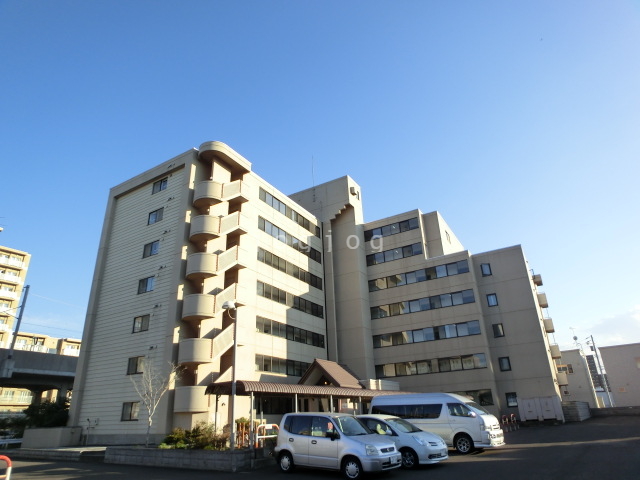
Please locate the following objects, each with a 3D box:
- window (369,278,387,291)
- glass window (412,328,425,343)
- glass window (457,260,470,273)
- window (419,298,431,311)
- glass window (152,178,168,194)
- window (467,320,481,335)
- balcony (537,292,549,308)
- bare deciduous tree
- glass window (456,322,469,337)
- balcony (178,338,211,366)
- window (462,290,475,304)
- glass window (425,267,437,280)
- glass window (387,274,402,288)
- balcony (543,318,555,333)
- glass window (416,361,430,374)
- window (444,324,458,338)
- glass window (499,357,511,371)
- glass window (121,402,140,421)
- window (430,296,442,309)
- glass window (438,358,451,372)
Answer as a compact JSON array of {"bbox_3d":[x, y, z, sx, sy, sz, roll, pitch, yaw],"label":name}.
[{"bbox_3d":[5.989,4.622,39.824,2.042,1.167,0.120,-15,-27,29],"label":"window"},{"bbox_3d":[9.312,9.079,36.648,1.030,1.200,0.120,-15,-27,27],"label":"glass window"},{"bbox_3d":[13.584,2.584,36.750,1.000,1.200,0.150,-16,-26,26],"label":"glass window"},{"bbox_3d":[9.935,6.064,36.527,0.985,1.181,0.120,-15,-27,29],"label":"window"},{"bbox_3d":[-13.209,-4.431,32.190,1.820,1.200,0.150,-15,-26,26],"label":"glass window"},{"bbox_3d":[13.705,7.869,34.484,1.000,1.170,0.150,-15,-26,26],"label":"window"},{"bbox_3d":[26.892,7.371,46.772,0.790,1.380,2.200,-16,-27,26],"label":"balcony"},{"bbox_3d":[-8.033,7.911,18.904,2.450,3.950,2.200,7,-25,-20],"label":"bare deciduous tree"},{"bbox_3d":[12.905,8.123,34.991,1.000,1.200,0.150,-16,-26,26],"label":"glass window"},{"bbox_3d":[-8.176,7.152,24.599,2.350,1.439,1.300,-15,-27,29],"label":"balcony"},{"bbox_3d":[13.599,5.207,35.514,1.020,1.210,0.120,-15,-27,27],"label":"window"},{"bbox_3d":[10.923,3.313,38.050,1.000,1.170,0.150,-15,-26,26],"label":"glass window"},{"bbox_3d":[7.526,4.185,38.961,1.487,1.150,0.120,-15,-27,29],"label":"glass window"},{"bbox_3d":[25.024,9.422,42.328,1.000,1.250,2.000,-15,-27,27],"label":"balcony"},{"bbox_3d":[9.570,11.658,35.535,1.120,1.170,0.150,-15,-26,26],"label":"glass window"},{"bbox_3d":[12.023,8.376,35.434,1.000,1.200,0.150,-16,-26,26],"label":"window"},{"bbox_3d":[15.889,10.667,33.296,0.840,1.120,0.120,-15,-27,27],"label":"glass window"},{"bbox_3d":[-12.626,11.478,25.970,1.770,1.160,0.120,-16,-27,26],"label":"glass window"},{"bbox_3d":[10.784,5.824,36.050,0.937,1.186,0.120,-15,-27,29],"label":"window"},{"bbox_3d":[11.410,11.419,35.395,1.030,1.190,0.120,-16,-27,26],"label":"glass window"}]

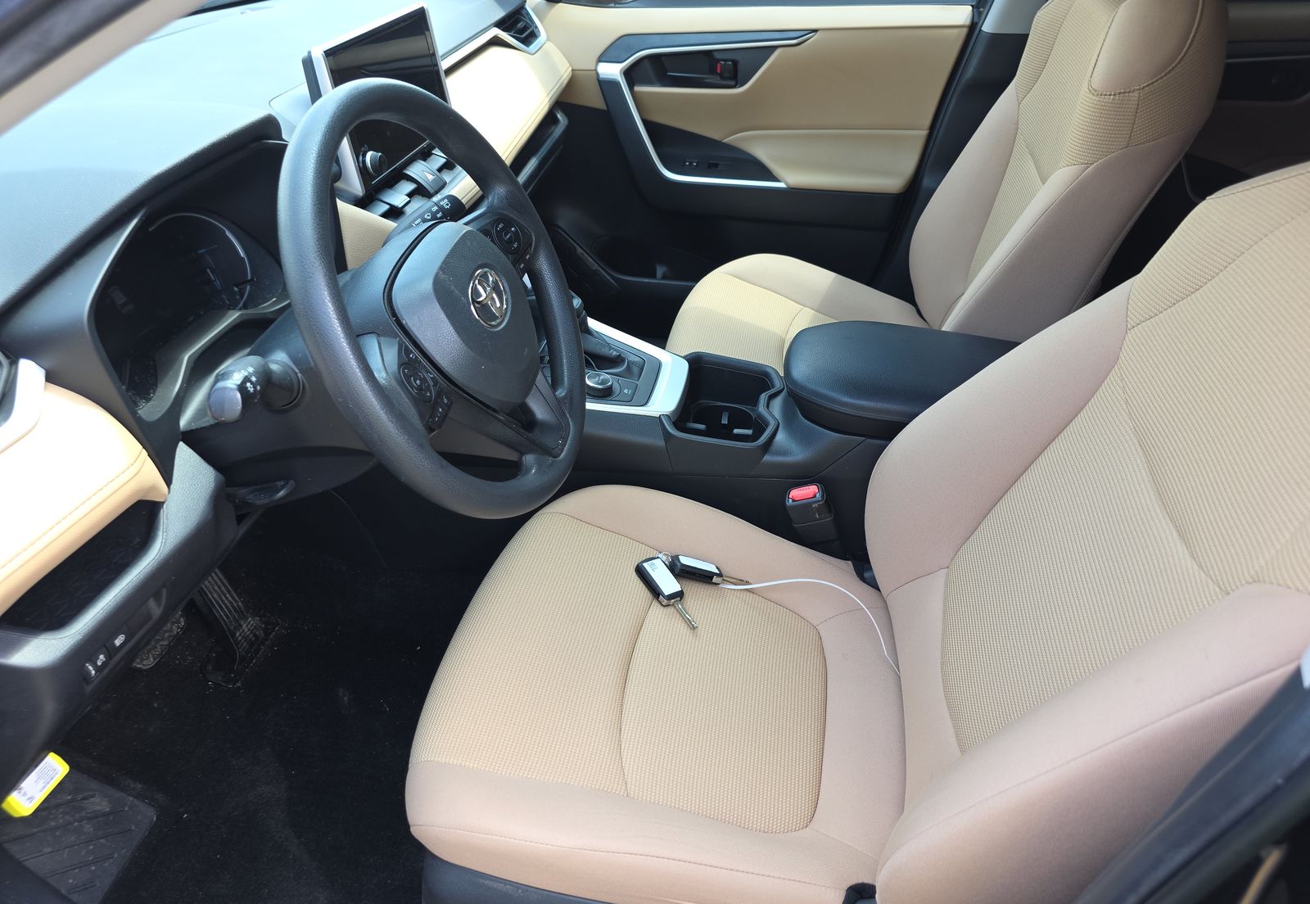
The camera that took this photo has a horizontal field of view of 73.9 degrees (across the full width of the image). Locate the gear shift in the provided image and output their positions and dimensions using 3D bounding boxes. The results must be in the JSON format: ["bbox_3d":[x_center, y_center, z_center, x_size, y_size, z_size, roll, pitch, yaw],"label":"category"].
[{"bbox_3d":[-0.090,-0.169,1.187,0.115,0.135,0.060,5,39,9],"label":"gear shift"}]

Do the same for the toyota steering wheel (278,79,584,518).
[{"bbox_3d":[-0.177,-0.123,0.742,0.095,0.372,0.372,-15,33,23],"label":"toyota steering wheel"}]

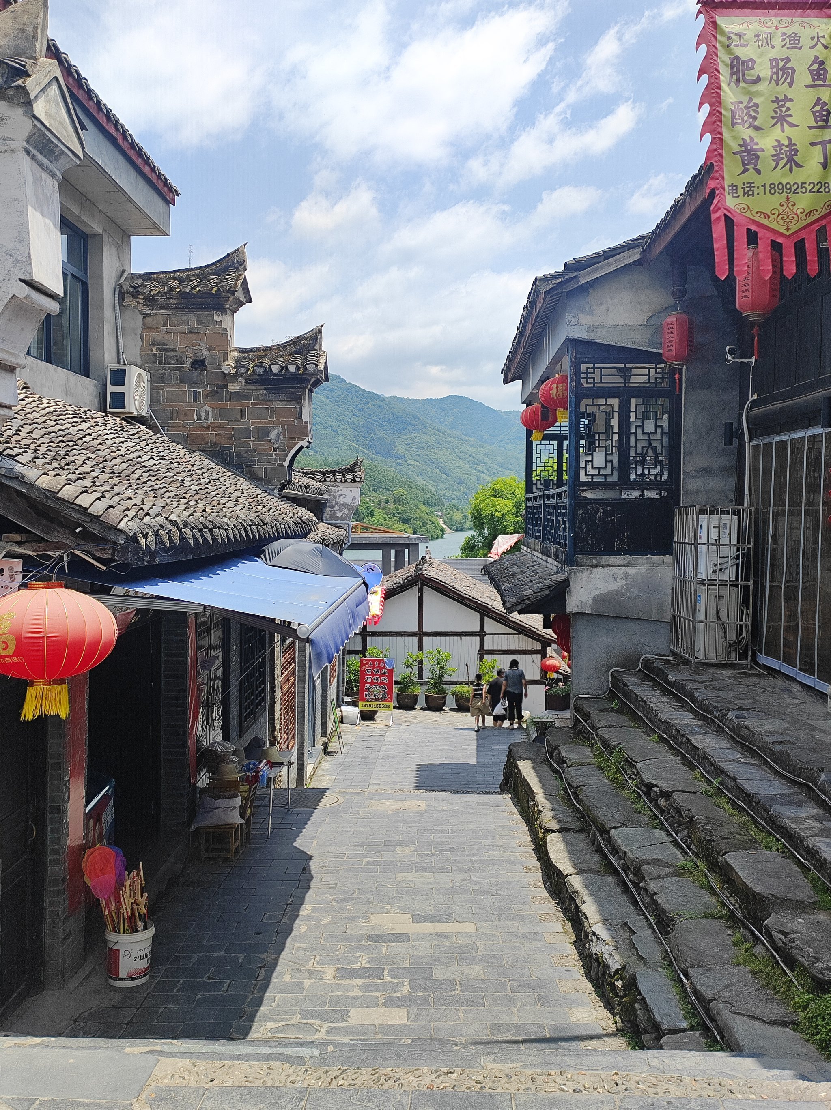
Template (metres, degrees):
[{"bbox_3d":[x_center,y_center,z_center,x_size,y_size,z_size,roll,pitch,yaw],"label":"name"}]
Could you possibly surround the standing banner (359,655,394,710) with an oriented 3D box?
[{"bbox_3d":[-0.906,2.996,18.600,0.800,1.259,0.120,0,3,8],"label":"standing banner"}]

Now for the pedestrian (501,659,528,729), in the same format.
[{"bbox_3d":[2.270,3.188,18.400,0.600,1.614,0.360,0,3,5],"label":"pedestrian"}]

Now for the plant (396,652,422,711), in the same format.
[{"bbox_3d":[-0.157,3.227,20.700,0.680,1.502,0.650,0,3,-3],"label":"plant"}]

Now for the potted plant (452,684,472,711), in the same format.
[{"bbox_3d":[1.298,3.635,20.500,0.740,0.677,0.680,0,3,-3],"label":"potted plant"}]

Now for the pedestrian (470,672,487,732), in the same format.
[{"bbox_3d":[1.428,3.325,18.200,0.430,1.350,0.360,0,3,5],"label":"pedestrian"}]

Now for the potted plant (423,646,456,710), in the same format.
[{"bbox_3d":[0.592,3.180,20.650,0.760,1.599,0.720,0,3,-3],"label":"potted plant"}]

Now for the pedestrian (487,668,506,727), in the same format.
[{"bbox_3d":[1.923,3.450,18.800,0.490,1.588,0.380,1,3,15],"label":"pedestrian"}]

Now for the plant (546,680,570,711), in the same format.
[{"bbox_3d":[3.575,3.480,19.900,0.680,0.776,0.500,0,3,-3],"label":"plant"}]

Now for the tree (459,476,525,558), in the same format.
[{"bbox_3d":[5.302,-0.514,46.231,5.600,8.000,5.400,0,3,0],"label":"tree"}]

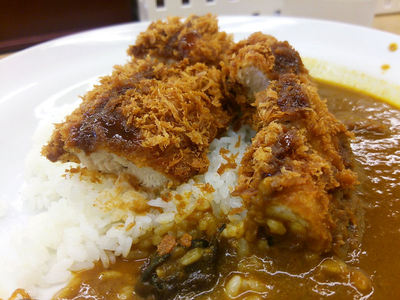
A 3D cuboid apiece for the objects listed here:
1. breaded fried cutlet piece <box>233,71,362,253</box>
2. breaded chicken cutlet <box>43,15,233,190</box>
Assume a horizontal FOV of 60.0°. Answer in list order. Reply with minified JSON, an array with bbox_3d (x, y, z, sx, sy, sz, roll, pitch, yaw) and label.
[{"bbox_3d":[0.046,-0.004,0.171,0.046,0.044,0.090,-1,32,0],"label":"breaded fried cutlet piece"},{"bbox_3d":[-0.029,-0.044,0.210,0.083,0.050,0.129,6,33,11],"label":"breaded chicken cutlet"}]

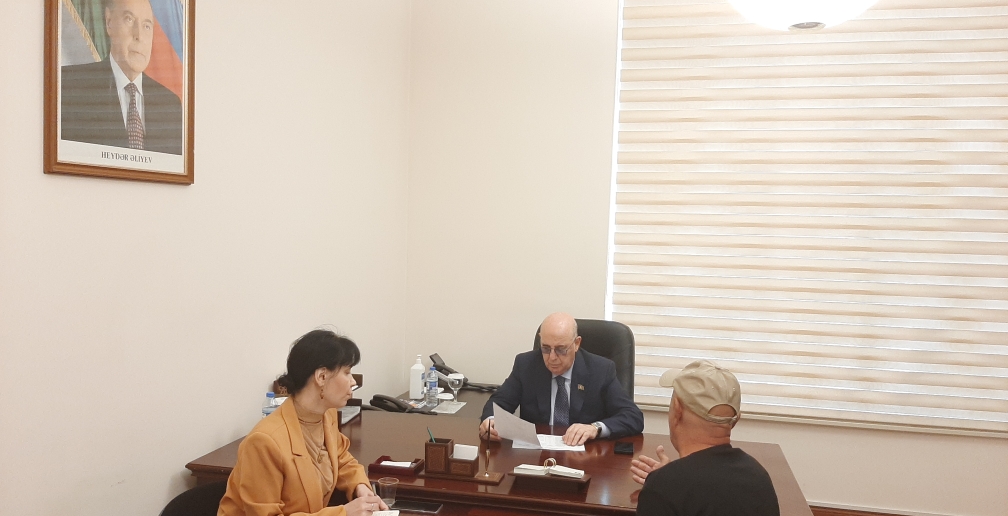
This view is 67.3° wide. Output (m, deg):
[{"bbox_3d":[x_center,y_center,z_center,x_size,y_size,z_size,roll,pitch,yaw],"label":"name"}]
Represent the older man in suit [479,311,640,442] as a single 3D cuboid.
[{"bbox_3d":[0.297,0.893,3.471,0.680,1.290,0.780,2,3,12],"label":"older man in suit"}]

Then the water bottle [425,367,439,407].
[{"bbox_3d":[-0.372,0.662,3.931,0.062,0.205,0.062,2,3,14],"label":"water bottle"}]

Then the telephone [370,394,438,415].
[{"bbox_3d":[-0.510,0.720,3.845,0.230,0.090,0.180,3,3,24],"label":"telephone"}]

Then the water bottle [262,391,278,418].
[{"bbox_3d":[-0.942,0.646,3.049,0.064,0.210,0.064,2,3,14],"label":"water bottle"}]

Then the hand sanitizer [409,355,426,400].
[{"bbox_3d":[-0.466,0.634,4.054,0.070,0.245,0.085,3,3,29],"label":"hand sanitizer"}]

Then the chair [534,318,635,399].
[{"bbox_3d":[0.341,0.929,3.688,0.660,1.200,0.700,2,3,14],"label":"chair"}]

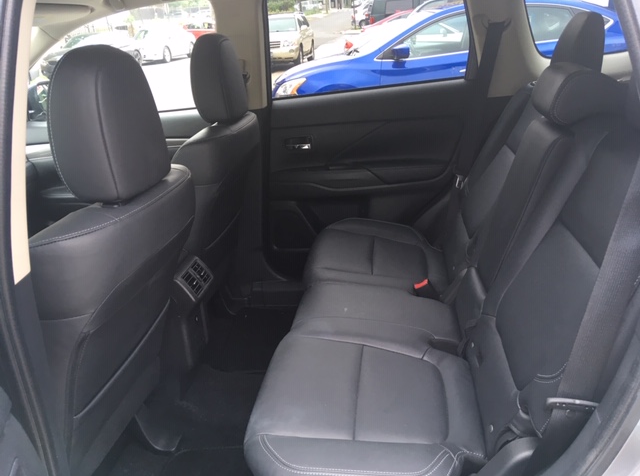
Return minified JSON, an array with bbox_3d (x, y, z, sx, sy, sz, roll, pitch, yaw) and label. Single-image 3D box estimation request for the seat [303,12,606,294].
[{"bbox_3d":[0.386,-0.213,1.670,0.865,0.900,0.520,1,22,8],"label":"seat"}]

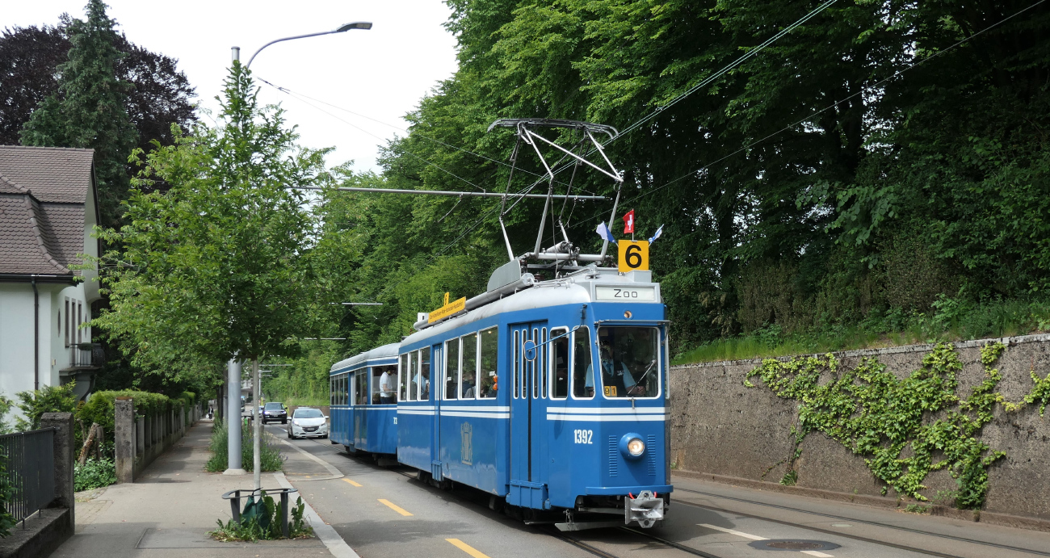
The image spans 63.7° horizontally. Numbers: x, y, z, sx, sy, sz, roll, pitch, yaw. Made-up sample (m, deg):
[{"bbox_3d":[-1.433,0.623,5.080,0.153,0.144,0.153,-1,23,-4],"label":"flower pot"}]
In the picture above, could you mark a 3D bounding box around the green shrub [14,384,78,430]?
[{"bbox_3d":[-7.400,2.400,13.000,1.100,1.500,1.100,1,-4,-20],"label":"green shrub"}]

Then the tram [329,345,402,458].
[{"bbox_3d":[-4.500,4.100,27.000,2.200,3.100,12.600,3,-9,-20],"label":"tram"}]

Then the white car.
[{"bbox_3d":[-10.640,7.060,41.400,1.780,1.460,4.000,3,-9,-20],"label":"white car"}]

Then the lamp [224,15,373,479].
[{"bbox_3d":[-5.320,-0.800,20.100,3.300,10.500,0.450,1,-4,-20],"label":"lamp"}]

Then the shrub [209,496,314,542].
[{"bbox_3d":[-3.150,2.780,10.100,1.200,0.520,0.950,1,-4,-20],"label":"shrub"}]

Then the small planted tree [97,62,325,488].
[{"bbox_3d":[-3.650,0.240,10.150,2.550,5.650,2.500,1,-4,-20],"label":"small planted tree"}]

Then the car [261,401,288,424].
[{"bbox_3d":[-21.400,11.450,72.000,2.000,1.820,4.900,2,-9,-19],"label":"car"}]

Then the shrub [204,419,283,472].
[{"bbox_3d":[-7.050,4.140,21.100,1.750,1.150,2.600,1,-4,-20],"label":"shrub"}]

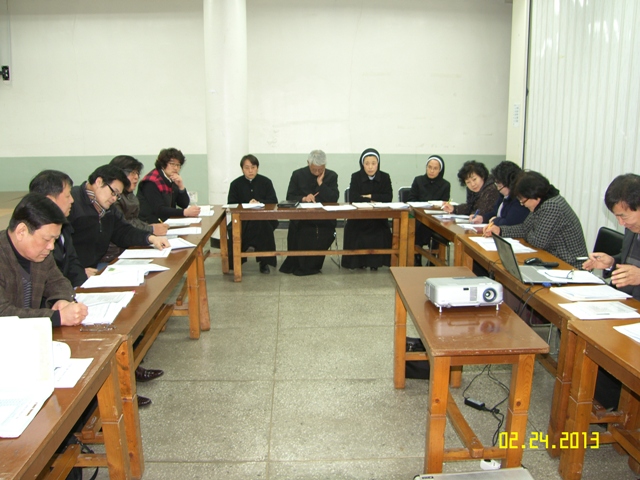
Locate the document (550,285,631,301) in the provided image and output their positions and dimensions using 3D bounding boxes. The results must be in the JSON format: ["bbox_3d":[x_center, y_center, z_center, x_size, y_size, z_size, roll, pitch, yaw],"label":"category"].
[{"bbox_3d":[1.370,0.271,2.616,0.300,0.020,0.215,-1,12,-3],"label":"document"}]

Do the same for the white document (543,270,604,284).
[{"bbox_3d":[1.368,0.204,2.817,0.300,0.025,0.215,-1,12,-3],"label":"white document"}]

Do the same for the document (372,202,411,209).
[{"bbox_3d":[0.741,-0.362,5.390,0.370,0.015,0.270,-1,12,0],"label":"document"}]

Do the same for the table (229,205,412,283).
[{"bbox_3d":[-0.006,0.019,5.429,1.796,0.727,0.439,0,12,1],"label":"table"}]

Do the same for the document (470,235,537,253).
[{"bbox_3d":[1.280,0.024,3.613,0.330,0.012,0.420,-1,12,0],"label":"document"}]

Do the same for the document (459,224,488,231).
[{"bbox_3d":[1.291,-0.107,4.327,0.290,0.020,0.220,-1,12,-3],"label":"document"}]

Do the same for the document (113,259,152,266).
[{"bbox_3d":[-1.163,0.137,3.232,0.230,0.012,0.210,0,12,3],"label":"document"}]

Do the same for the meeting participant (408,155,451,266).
[{"bbox_3d":[1.246,-0.324,5.840,0.490,1.220,0.720,0,12,2],"label":"meeting participant"}]

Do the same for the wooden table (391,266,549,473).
[{"bbox_3d":[0.643,0.640,2.568,0.439,0.727,1.148,-1,12,0],"label":"wooden table"}]

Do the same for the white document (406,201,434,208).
[{"bbox_3d":[1.069,-0.376,5.533,0.260,0.025,0.270,-1,12,-3],"label":"white document"}]

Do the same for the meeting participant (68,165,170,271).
[{"bbox_3d":[-1.343,0.187,3.350,0.740,1.298,0.550,6,14,26],"label":"meeting participant"}]

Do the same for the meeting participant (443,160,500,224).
[{"bbox_3d":[1.499,-0.121,4.789,0.680,1.240,0.580,-3,13,-11],"label":"meeting participant"}]

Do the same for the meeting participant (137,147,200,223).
[{"bbox_3d":[-1.459,-0.187,4.920,0.680,1.350,0.500,5,13,21],"label":"meeting participant"}]

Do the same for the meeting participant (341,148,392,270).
[{"bbox_3d":[0.515,-0.373,5.827,0.540,1.310,0.620,0,12,2],"label":"meeting participant"}]

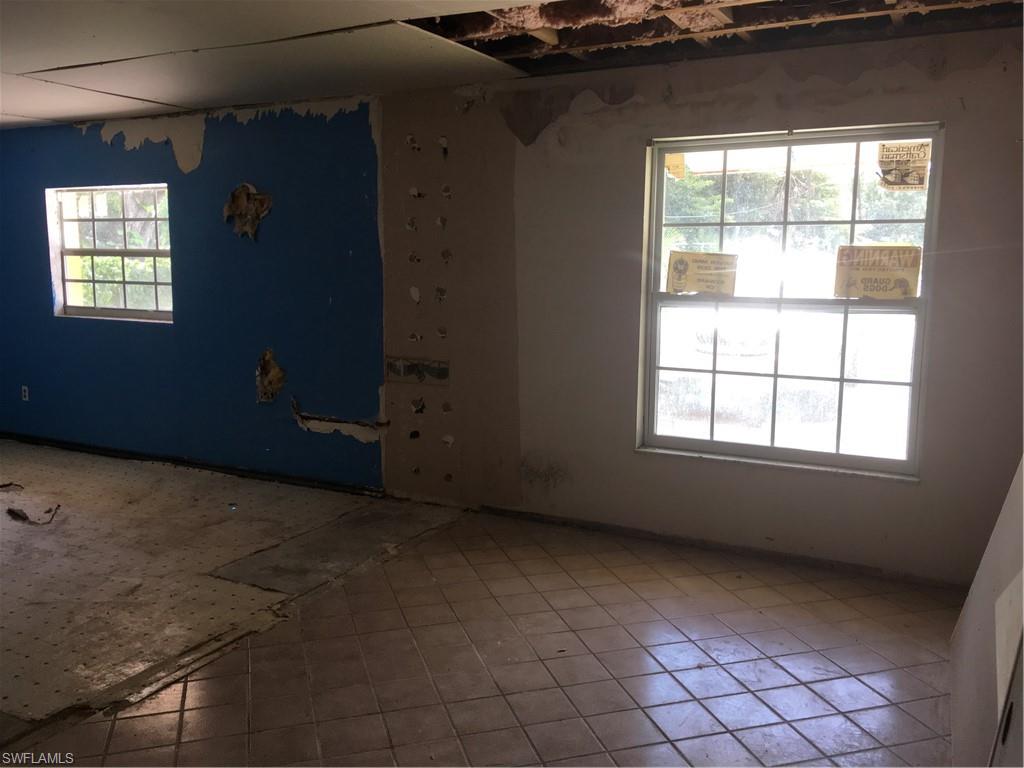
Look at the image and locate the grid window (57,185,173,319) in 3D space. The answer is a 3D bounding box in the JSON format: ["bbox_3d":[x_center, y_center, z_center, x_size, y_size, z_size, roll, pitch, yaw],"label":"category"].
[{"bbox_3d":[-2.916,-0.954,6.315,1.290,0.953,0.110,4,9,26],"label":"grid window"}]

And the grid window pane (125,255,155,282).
[{"bbox_3d":[-2.712,-0.833,6.256,0.311,0.190,0.034,4,9,26],"label":"grid window pane"}]

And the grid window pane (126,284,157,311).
[{"bbox_3d":[-2.710,-0.636,6.283,0.314,0.188,0.034,4,9,26],"label":"grid window pane"}]

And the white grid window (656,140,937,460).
[{"bbox_3d":[1.319,-0.404,4.230,1.345,1.585,0.110,4,9,26],"label":"white grid window"}]

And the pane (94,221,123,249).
[{"bbox_3d":[-2.997,-1.108,6.397,0.320,0.213,0.034,4,9,26],"label":"pane"}]

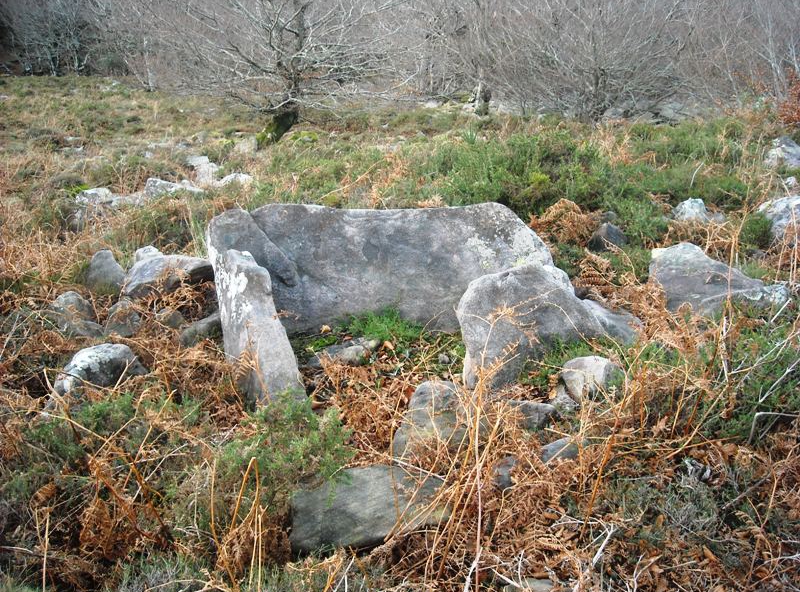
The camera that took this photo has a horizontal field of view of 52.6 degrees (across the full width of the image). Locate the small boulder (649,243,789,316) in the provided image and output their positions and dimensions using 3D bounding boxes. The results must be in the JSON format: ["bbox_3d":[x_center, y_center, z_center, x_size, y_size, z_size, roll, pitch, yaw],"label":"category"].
[{"bbox_3d":[2.016,-0.114,5.200,0.820,0.380,0.460,0,17,0],"label":"small boulder"}]

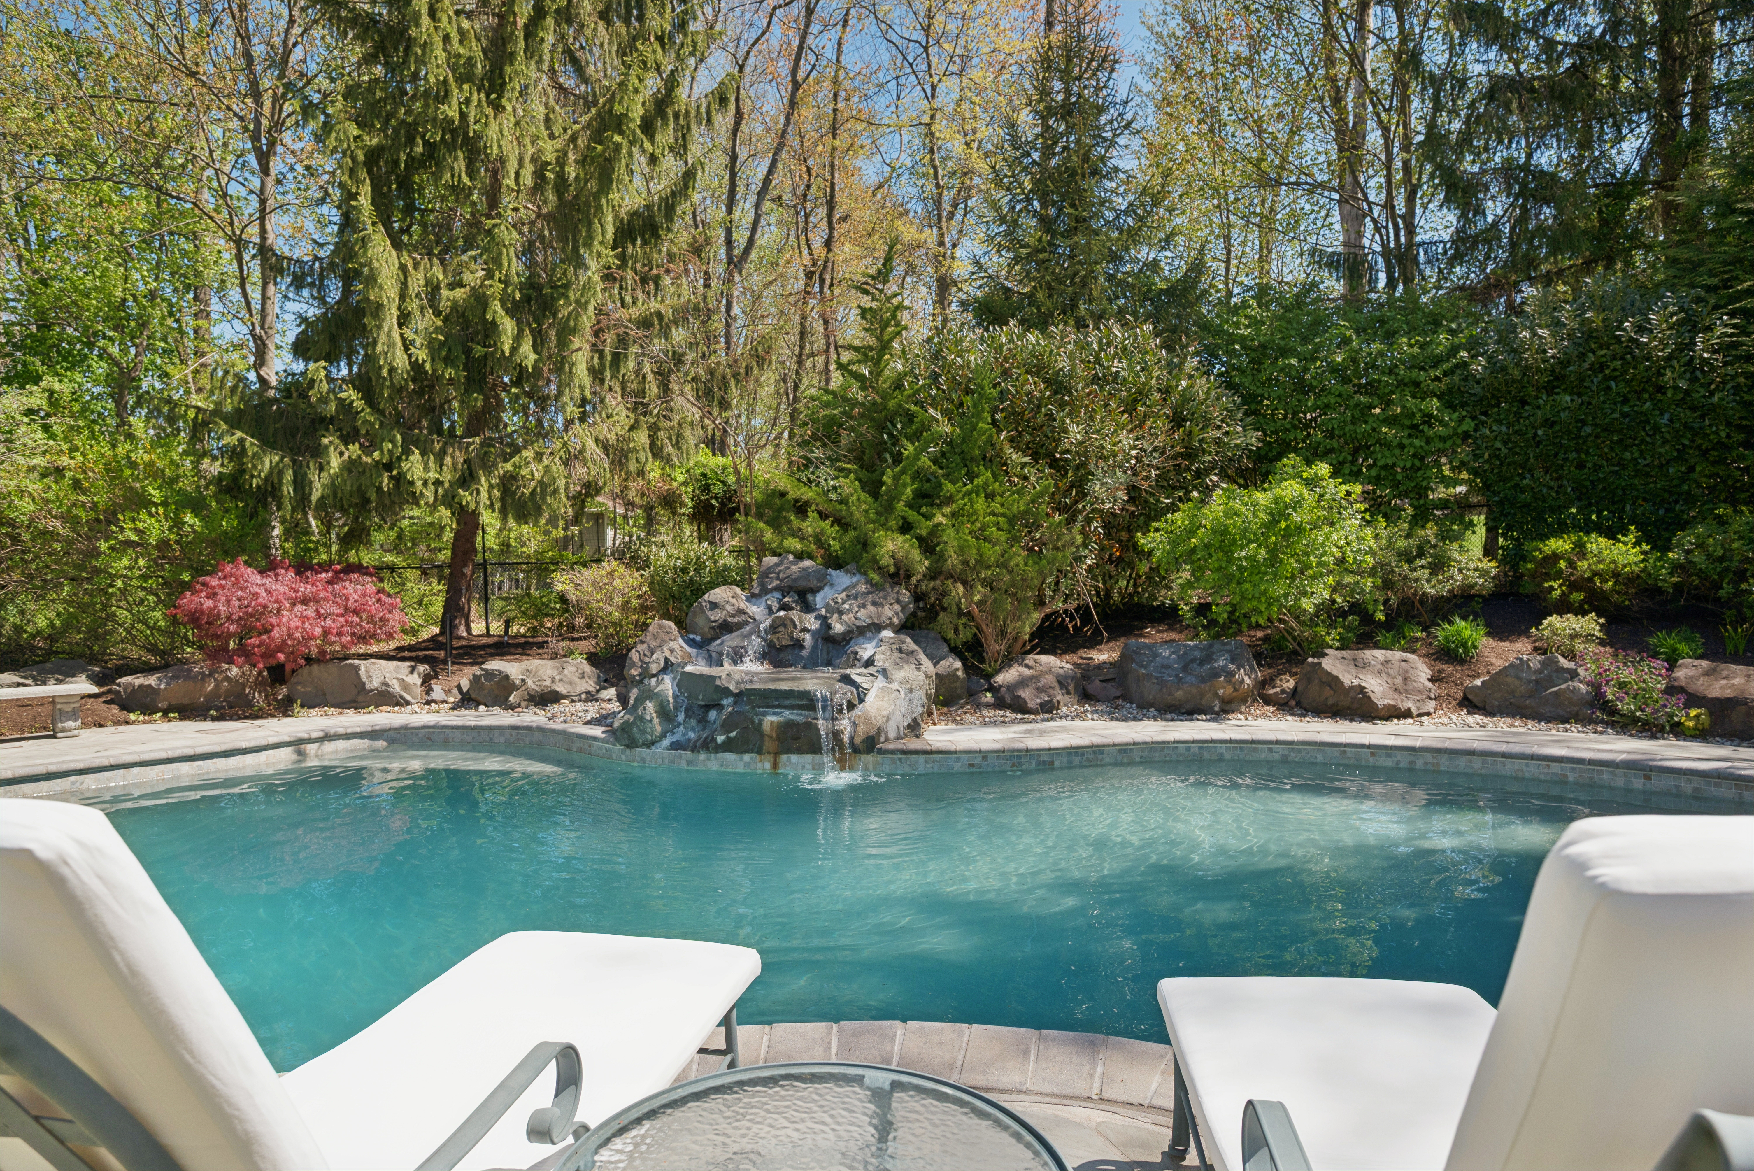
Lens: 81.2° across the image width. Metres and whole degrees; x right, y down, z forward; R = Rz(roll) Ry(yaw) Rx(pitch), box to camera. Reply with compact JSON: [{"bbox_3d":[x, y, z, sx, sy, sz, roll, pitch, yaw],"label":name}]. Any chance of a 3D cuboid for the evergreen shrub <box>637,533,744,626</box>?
[{"bbox_3d":[-2.205,0.016,12.200,1.302,1.201,1.250,0,0,0],"label":"evergreen shrub"}]

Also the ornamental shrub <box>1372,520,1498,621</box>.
[{"bbox_3d":[6.879,-0.162,12.700,1.459,1.300,1.400,0,0,0],"label":"ornamental shrub"}]

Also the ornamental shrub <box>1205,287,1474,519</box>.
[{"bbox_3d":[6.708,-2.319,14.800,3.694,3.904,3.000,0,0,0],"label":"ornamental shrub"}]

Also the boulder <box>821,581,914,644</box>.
[{"bbox_3d":[-0.073,0.244,9.100,0.816,0.561,0.650,0,0,0],"label":"boulder"}]

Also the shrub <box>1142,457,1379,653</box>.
[{"bbox_3d":[4.349,-0.326,11.600,2.499,2.207,2.300,0,0,0],"label":"shrub"}]

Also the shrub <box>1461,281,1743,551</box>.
[{"bbox_3d":[10.225,-2.221,14.300,3.542,4.035,3.000,0,0,0],"label":"shrub"}]

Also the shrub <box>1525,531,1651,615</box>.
[{"bbox_3d":[8.956,-0.138,12.900,1.363,1.066,1.350,0,0,0],"label":"shrub"}]

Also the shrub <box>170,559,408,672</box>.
[{"bbox_3d":[-6.089,0.355,10.600,2.176,1.238,1.950,0,0,0],"label":"shrub"}]

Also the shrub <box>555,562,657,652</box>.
[{"bbox_3d":[-3.086,0.259,11.700,1.145,1.044,1.100,0,0,0],"label":"shrub"}]

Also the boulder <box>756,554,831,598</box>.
[{"bbox_3d":[-0.776,-0.076,9.500,0.677,0.411,0.580,0,0,0],"label":"boulder"}]

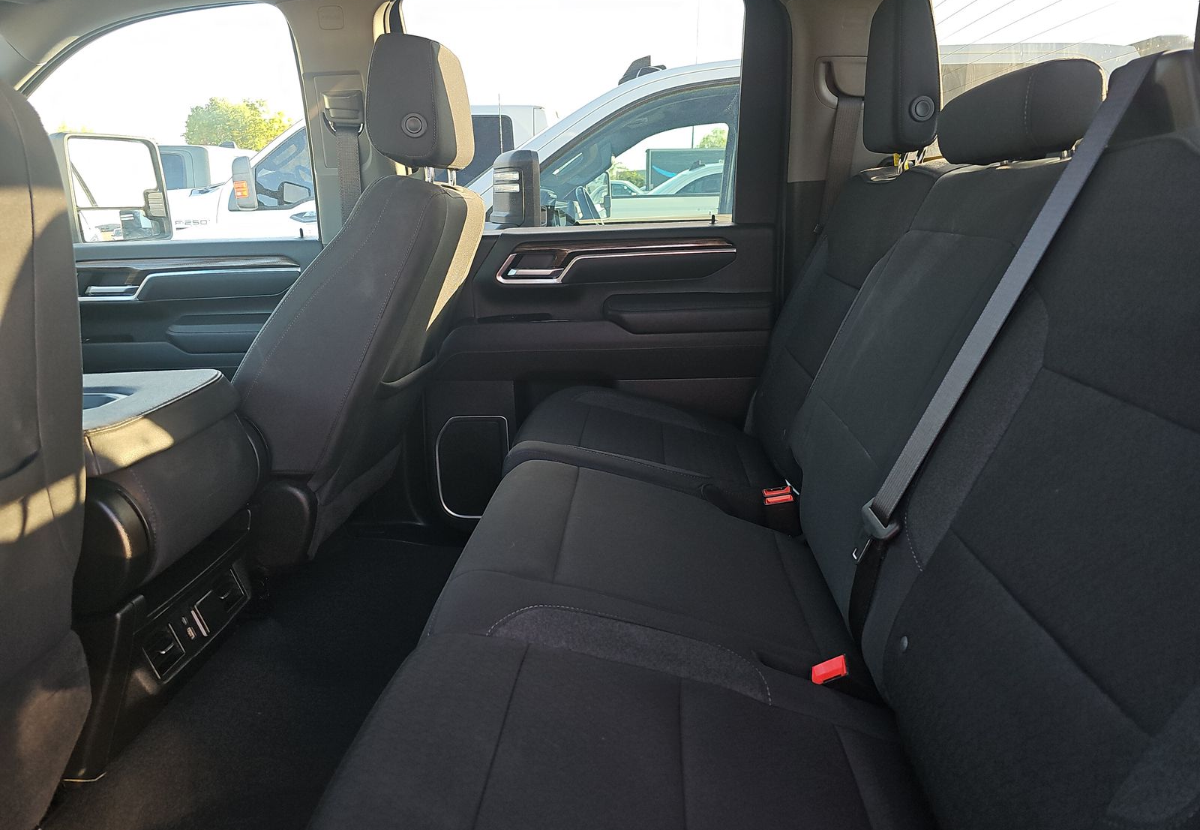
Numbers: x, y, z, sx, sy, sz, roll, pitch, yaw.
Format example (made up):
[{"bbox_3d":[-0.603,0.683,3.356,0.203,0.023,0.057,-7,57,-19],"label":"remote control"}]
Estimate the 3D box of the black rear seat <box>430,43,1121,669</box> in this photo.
[{"bbox_3d":[0.198,-0.028,1.044,0.810,0.795,0.440,-1,14,4],"label":"black rear seat"}]

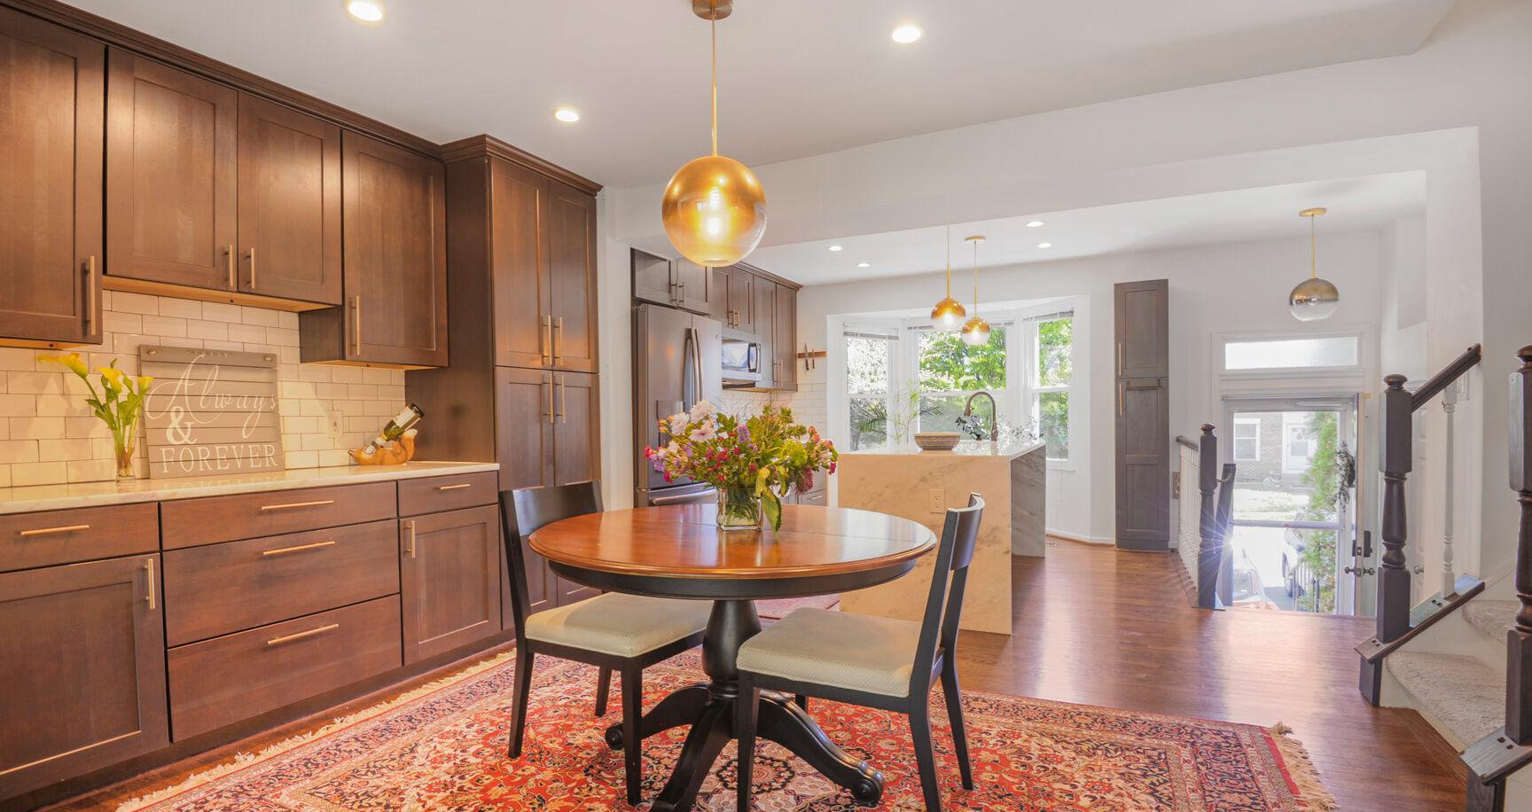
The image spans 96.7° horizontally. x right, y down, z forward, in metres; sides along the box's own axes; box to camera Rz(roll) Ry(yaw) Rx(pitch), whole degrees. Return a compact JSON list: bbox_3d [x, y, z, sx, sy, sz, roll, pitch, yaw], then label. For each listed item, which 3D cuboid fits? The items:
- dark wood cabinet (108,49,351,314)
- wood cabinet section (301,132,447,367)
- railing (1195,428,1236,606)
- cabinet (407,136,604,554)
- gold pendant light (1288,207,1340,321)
[{"bbox_3d":[-2.125,-0.800,2.635,0.330,0.770,0.765,0,0,27],"label":"dark wood cabinet"},{"bbox_3d":[-1.835,-0.690,3.213,0.328,1.000,0.505,-1,-1,28],"label":"wood cabinet section"},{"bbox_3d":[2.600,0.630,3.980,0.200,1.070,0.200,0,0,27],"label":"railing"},{"bbox_3d":[-1.400,-0.039,3.722,0.640,2.470,0.770,-1,-1,27],"label":"cabinet"},{"bbox_3d":[3.717,-0.936,4.607,0.280,0.770,0.280,-1,-1,27],"label":"gold pendant light"}]

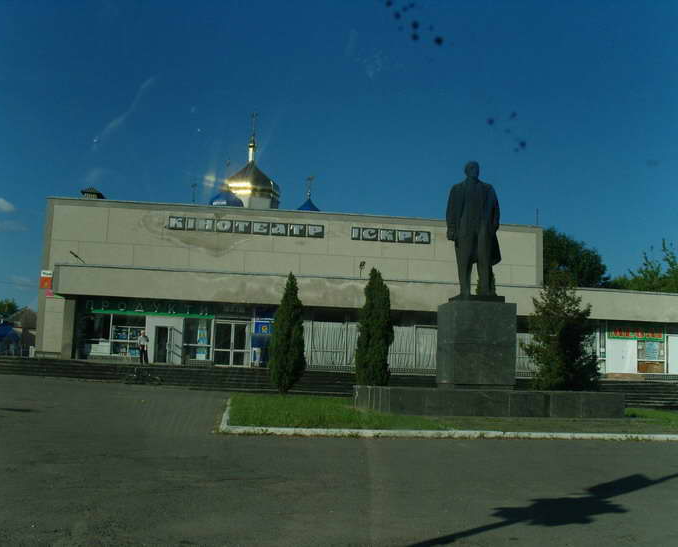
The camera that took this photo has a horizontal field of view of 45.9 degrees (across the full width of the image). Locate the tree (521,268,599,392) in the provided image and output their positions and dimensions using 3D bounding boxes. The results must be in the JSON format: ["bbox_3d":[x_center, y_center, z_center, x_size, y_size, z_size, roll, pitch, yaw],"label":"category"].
[{"bbox_3d":[10.396,2.868,37.600,3.300,6.070,3.300,3,-7,-10],"label":"tree"}]

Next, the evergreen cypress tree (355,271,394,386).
[{"bbox_3d":[1.640,2.614,36.500,1.700,5.737,1.700,3,-7,-10],"label":"evergreen cypress tree"}]

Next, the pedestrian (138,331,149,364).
[{"bbox_3d":[-9.995,3.788,41.000,0.550,1.709,0.380,2,-7,-4],"label":"pedestrian"}]

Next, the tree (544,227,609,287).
[{"bbox_3d":[18.632,3.047,68.000,9.000,14.297,9.000,3,-7,-10],"label":"tree"}]

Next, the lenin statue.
[{"bbox_3d":[3.721,-1.222,22.000,1.420,3.834,1.000,3,-7,-10],"label":"lenin statue"}]

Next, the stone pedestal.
[{"bbox_3d":[3.790,1.927,22.000,1.780,2.465,1.720,3,-7,-10],"label":"stone pedestal"}]

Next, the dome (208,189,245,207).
[{"bbox_3d":[-13.282,-8.716,95.000,4.100,3.200,4.100,3,-7,-10],"label":"dome"}]

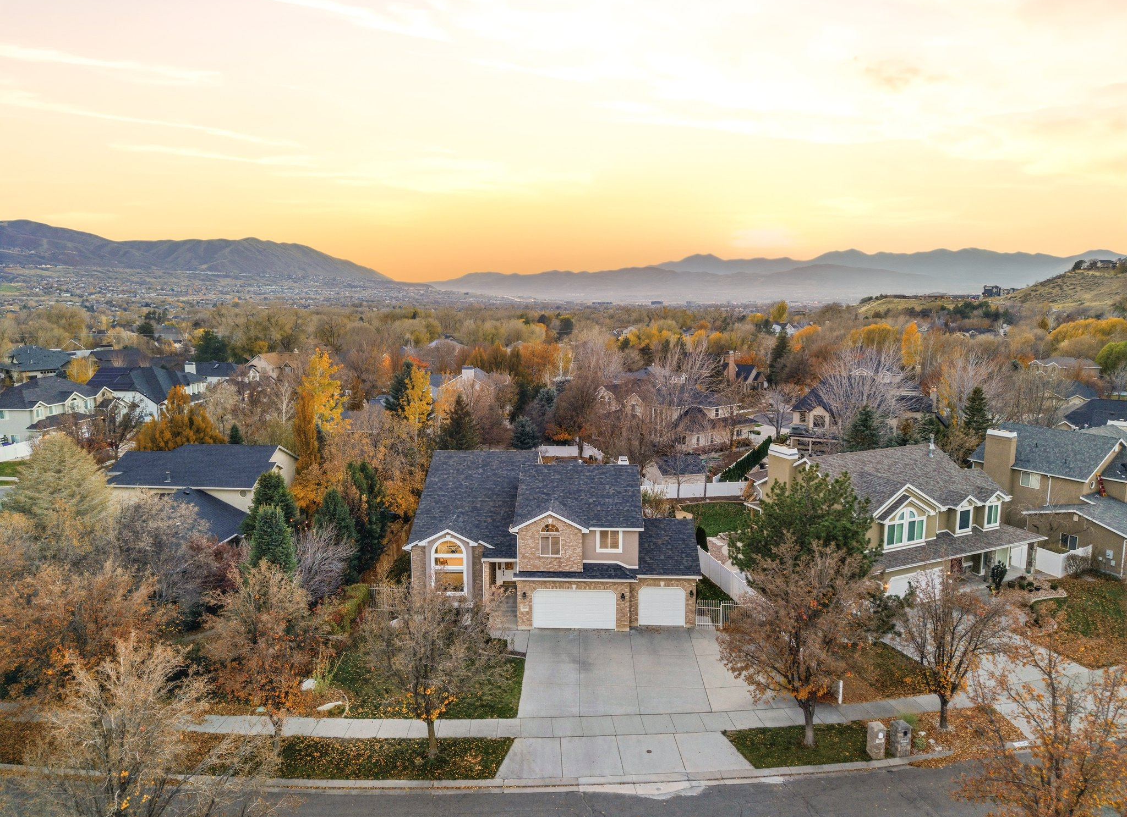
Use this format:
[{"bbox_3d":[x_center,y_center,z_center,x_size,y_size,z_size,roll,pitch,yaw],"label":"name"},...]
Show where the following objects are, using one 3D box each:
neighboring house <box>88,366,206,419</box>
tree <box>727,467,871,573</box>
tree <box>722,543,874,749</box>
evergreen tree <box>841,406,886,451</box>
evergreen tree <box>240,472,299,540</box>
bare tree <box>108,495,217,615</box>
[{"bbox_3d":[-74.400,-3.250,140.000,13.800,9.000,17.000,1,8,4],"label":"neighboring house"},{"bbox_3d":[14.535,8.770,44.476,8.900,9.800,8.900,3,9,19],"label":"tree"},{"bbox_3d":[10.697,10.784,34.827,6.800,9.200,6.800,3,9,18],"label":"tree"},{"bbox_3d":[34.480,4.030,90.640,5.200,8.860,5.200,0,8,0],"label":"evergreen tree"},{"bbox_3d":[-20.760,8.110,56.030,4.300,7.360,4.300,0,8,0],"label":"evergreen tree"},{"bbox_3d":[-24.883,8.947,48.535,6.500,7.318,6.500,0,8,0],"label":"bare tree"}]

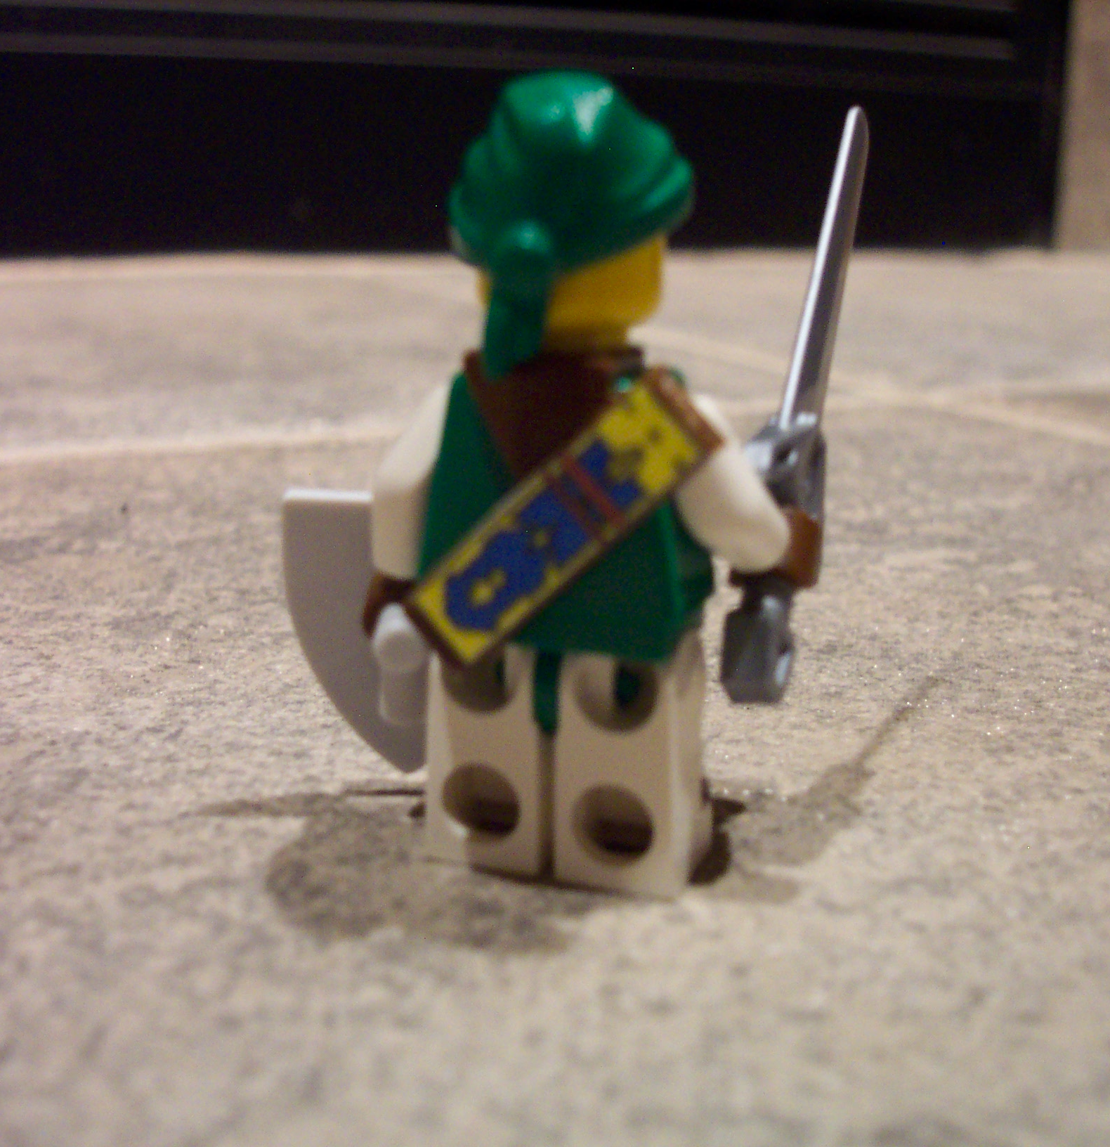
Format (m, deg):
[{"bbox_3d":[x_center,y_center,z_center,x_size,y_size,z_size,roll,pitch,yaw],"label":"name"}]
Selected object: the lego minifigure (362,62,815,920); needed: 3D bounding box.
[{"bbox_3d":[0.001,-0.005,0.096,0.025,0.045,0.015,5,16,20],"label":"lego minifigure"}]

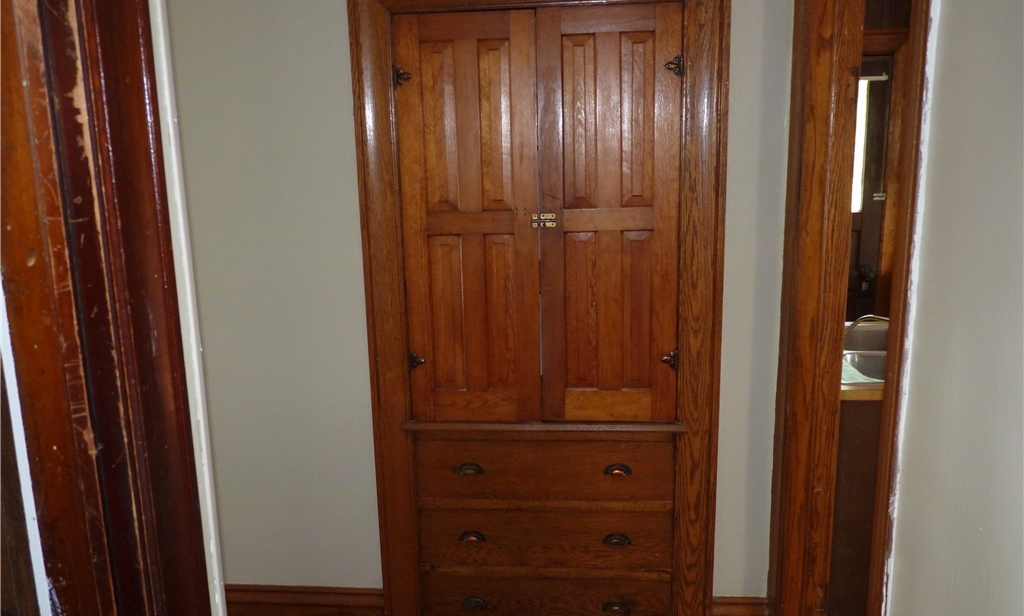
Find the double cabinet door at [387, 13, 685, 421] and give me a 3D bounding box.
[{"bbox_3d":[0.080,-0.241,2.364,0.815,1.215,0.045,0,12,5],"label":"double cabinet door"}]

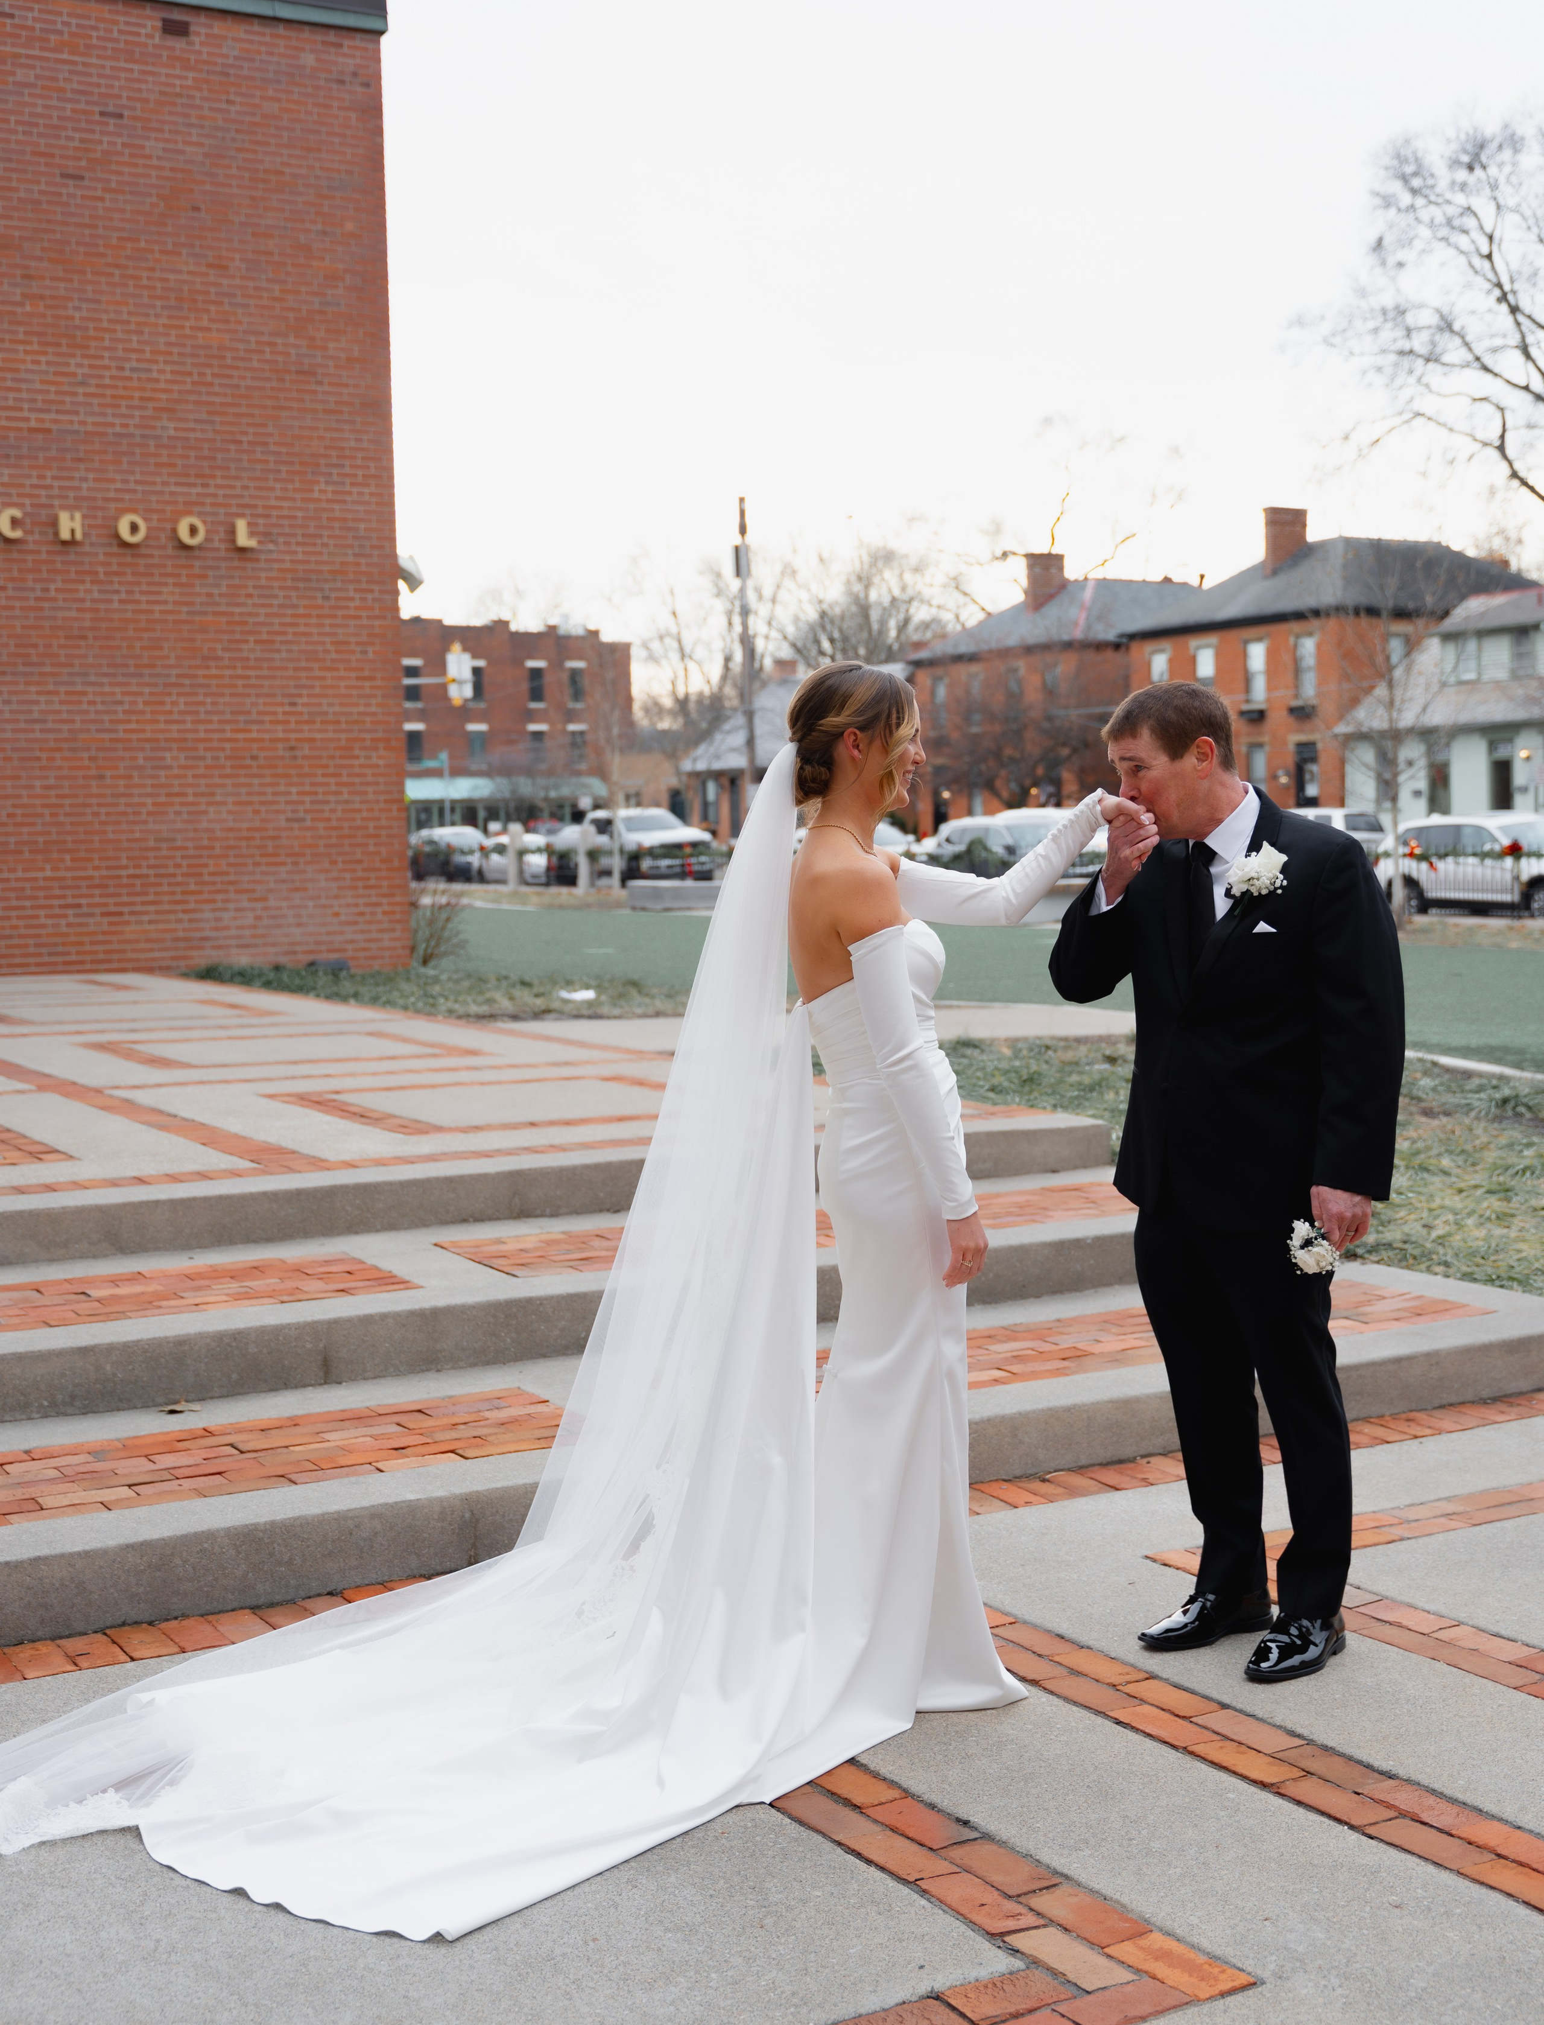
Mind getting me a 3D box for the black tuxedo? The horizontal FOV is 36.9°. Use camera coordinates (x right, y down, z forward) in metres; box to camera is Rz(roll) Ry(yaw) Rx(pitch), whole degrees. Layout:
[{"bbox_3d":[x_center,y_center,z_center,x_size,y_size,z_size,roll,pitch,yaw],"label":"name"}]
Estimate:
[{"bbox_3d":[0.831,0.365,4.236,0.420,1.530,0.580,-4,5,-32],"label":"black tuxedo"}]

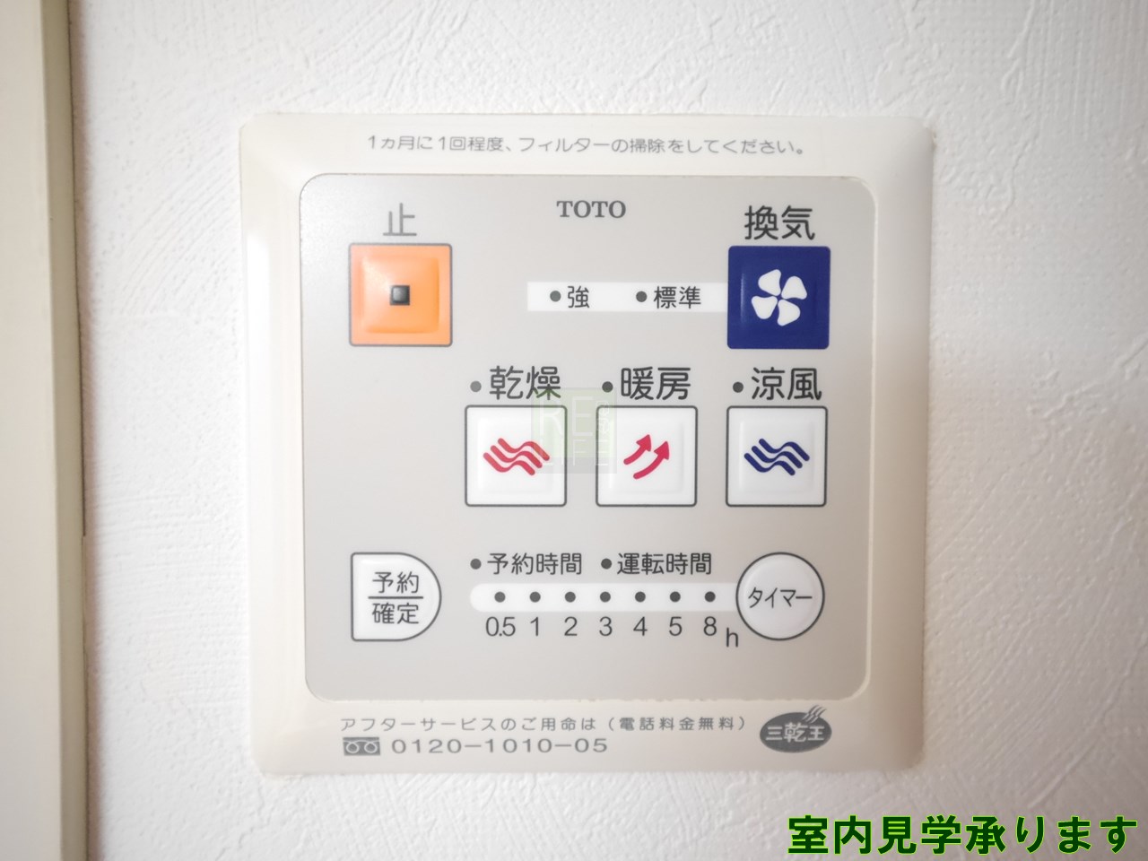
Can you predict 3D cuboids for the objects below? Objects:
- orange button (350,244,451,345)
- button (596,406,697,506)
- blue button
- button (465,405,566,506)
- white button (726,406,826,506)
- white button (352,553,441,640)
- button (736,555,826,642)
[{"bbox_3d":[-0.029,-0.023,0.156,0.017,0.017,0.003,0,2,-1],"label":"orange button"},{"bbox_3d":[0.012,0.004,0.158,0.017,0.017,0.003,0,3,-1],"label":"button"},{"bbox_3d":[0.035,-0.022,0.157,0.018,0.018,0.003,0,2,-1],"label":"blue button"},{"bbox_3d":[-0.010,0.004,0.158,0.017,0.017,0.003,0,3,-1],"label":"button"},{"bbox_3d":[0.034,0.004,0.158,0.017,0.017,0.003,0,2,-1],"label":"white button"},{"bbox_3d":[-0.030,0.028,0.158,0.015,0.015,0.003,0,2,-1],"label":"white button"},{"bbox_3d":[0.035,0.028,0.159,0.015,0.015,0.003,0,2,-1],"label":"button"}]

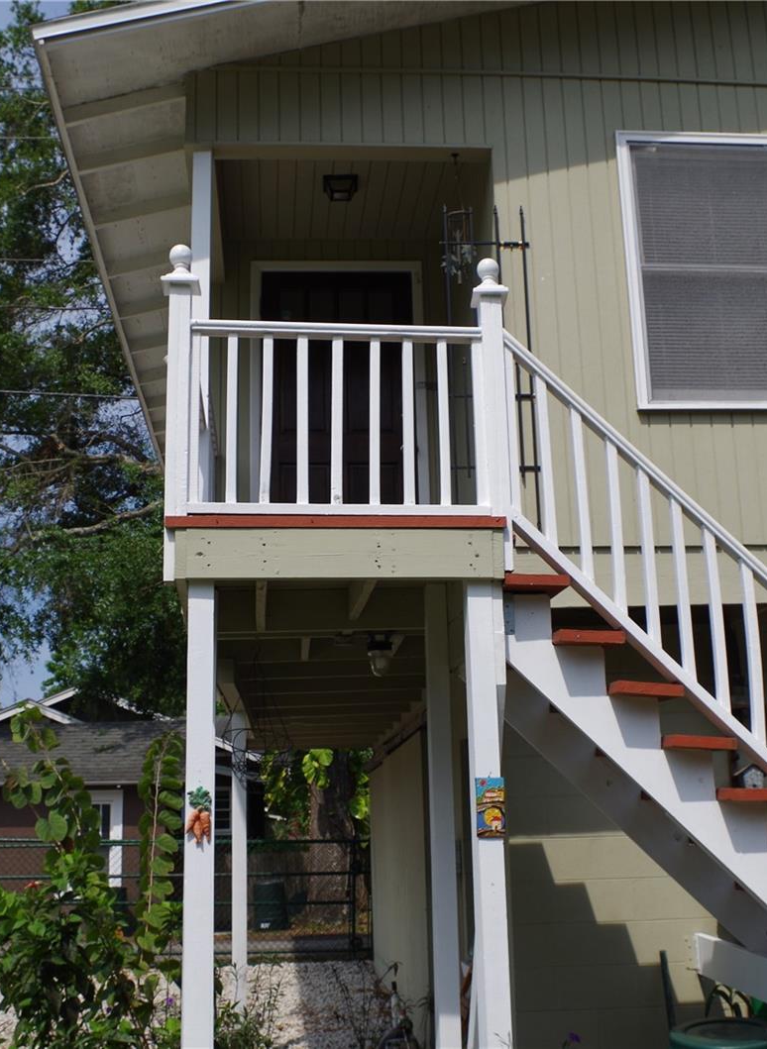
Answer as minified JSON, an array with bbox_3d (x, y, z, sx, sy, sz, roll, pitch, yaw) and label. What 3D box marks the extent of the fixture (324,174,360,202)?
[{"bbox_3d":[-0.239,-1.889,6.690,0.187,0.085,0.183,-1,-15,-2],"label":"fixture"}]

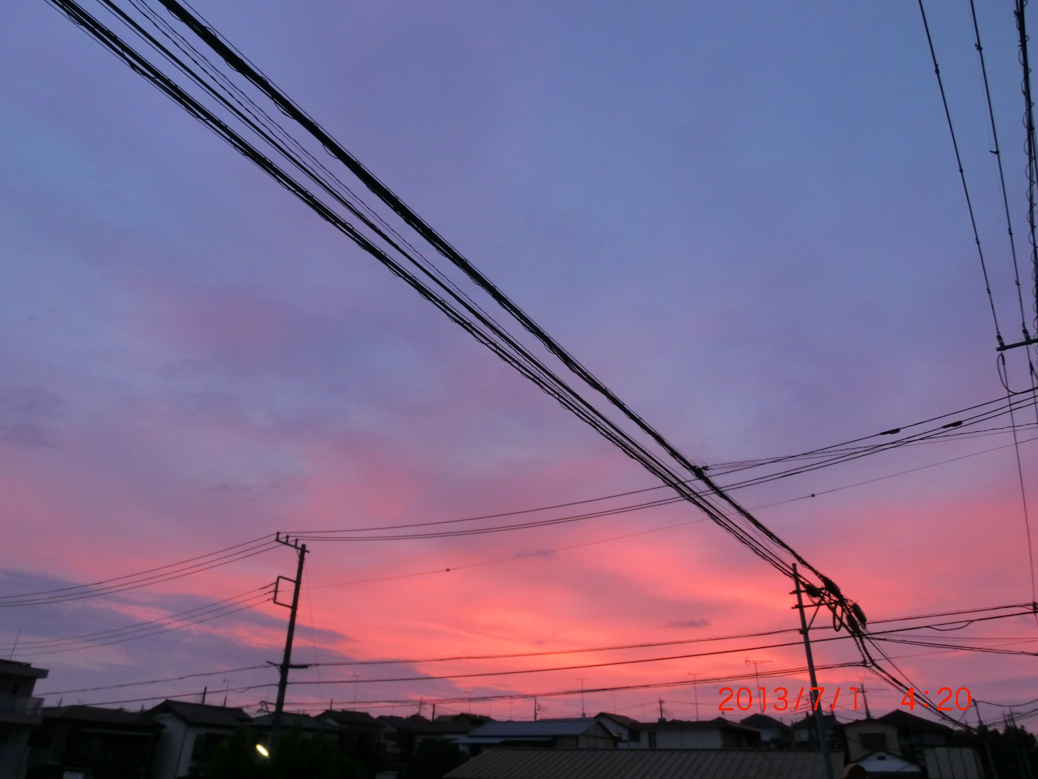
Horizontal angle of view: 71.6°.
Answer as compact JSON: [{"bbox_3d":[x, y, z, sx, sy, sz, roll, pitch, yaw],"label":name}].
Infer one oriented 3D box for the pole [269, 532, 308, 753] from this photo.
[{"bbox_3d":[-9.450,11.830,27.269,0.450,12.530,2.000,-11,-29,22],"label":"pole"}]

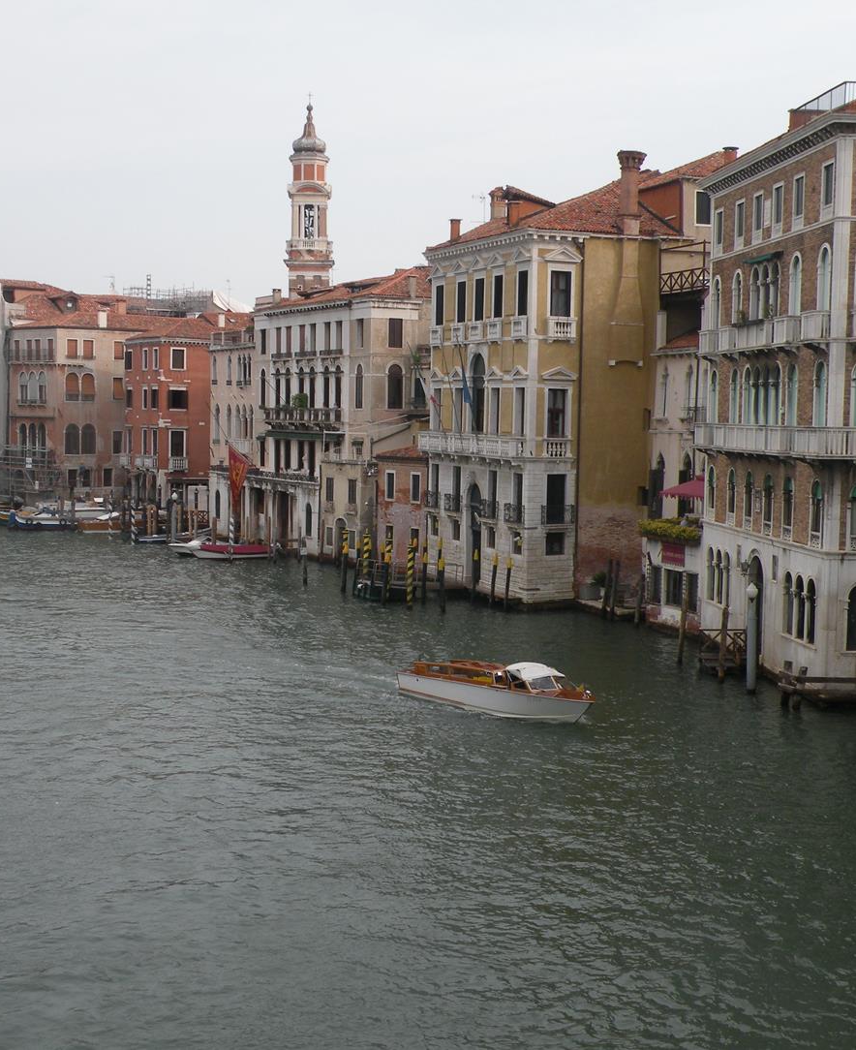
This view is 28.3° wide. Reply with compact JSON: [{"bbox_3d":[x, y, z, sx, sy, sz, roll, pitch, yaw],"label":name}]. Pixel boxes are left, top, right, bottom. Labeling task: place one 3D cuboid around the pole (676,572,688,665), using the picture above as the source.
[{"bbox_3d":[10.299,3.806,68.492,0.240,3.709,0.240,3,4,0],"label":"pole"}]

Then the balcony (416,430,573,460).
[{"bbox_3d":[3.556,-4.309,91.846,3.116,1.190,15.244,-1,4,-21],"label":"balcony"}]

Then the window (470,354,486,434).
[{"bbox_3d":[2.830,-6.889,91.888,0.300,4.476,1.650,-1,4,-21],"label":"window"}]

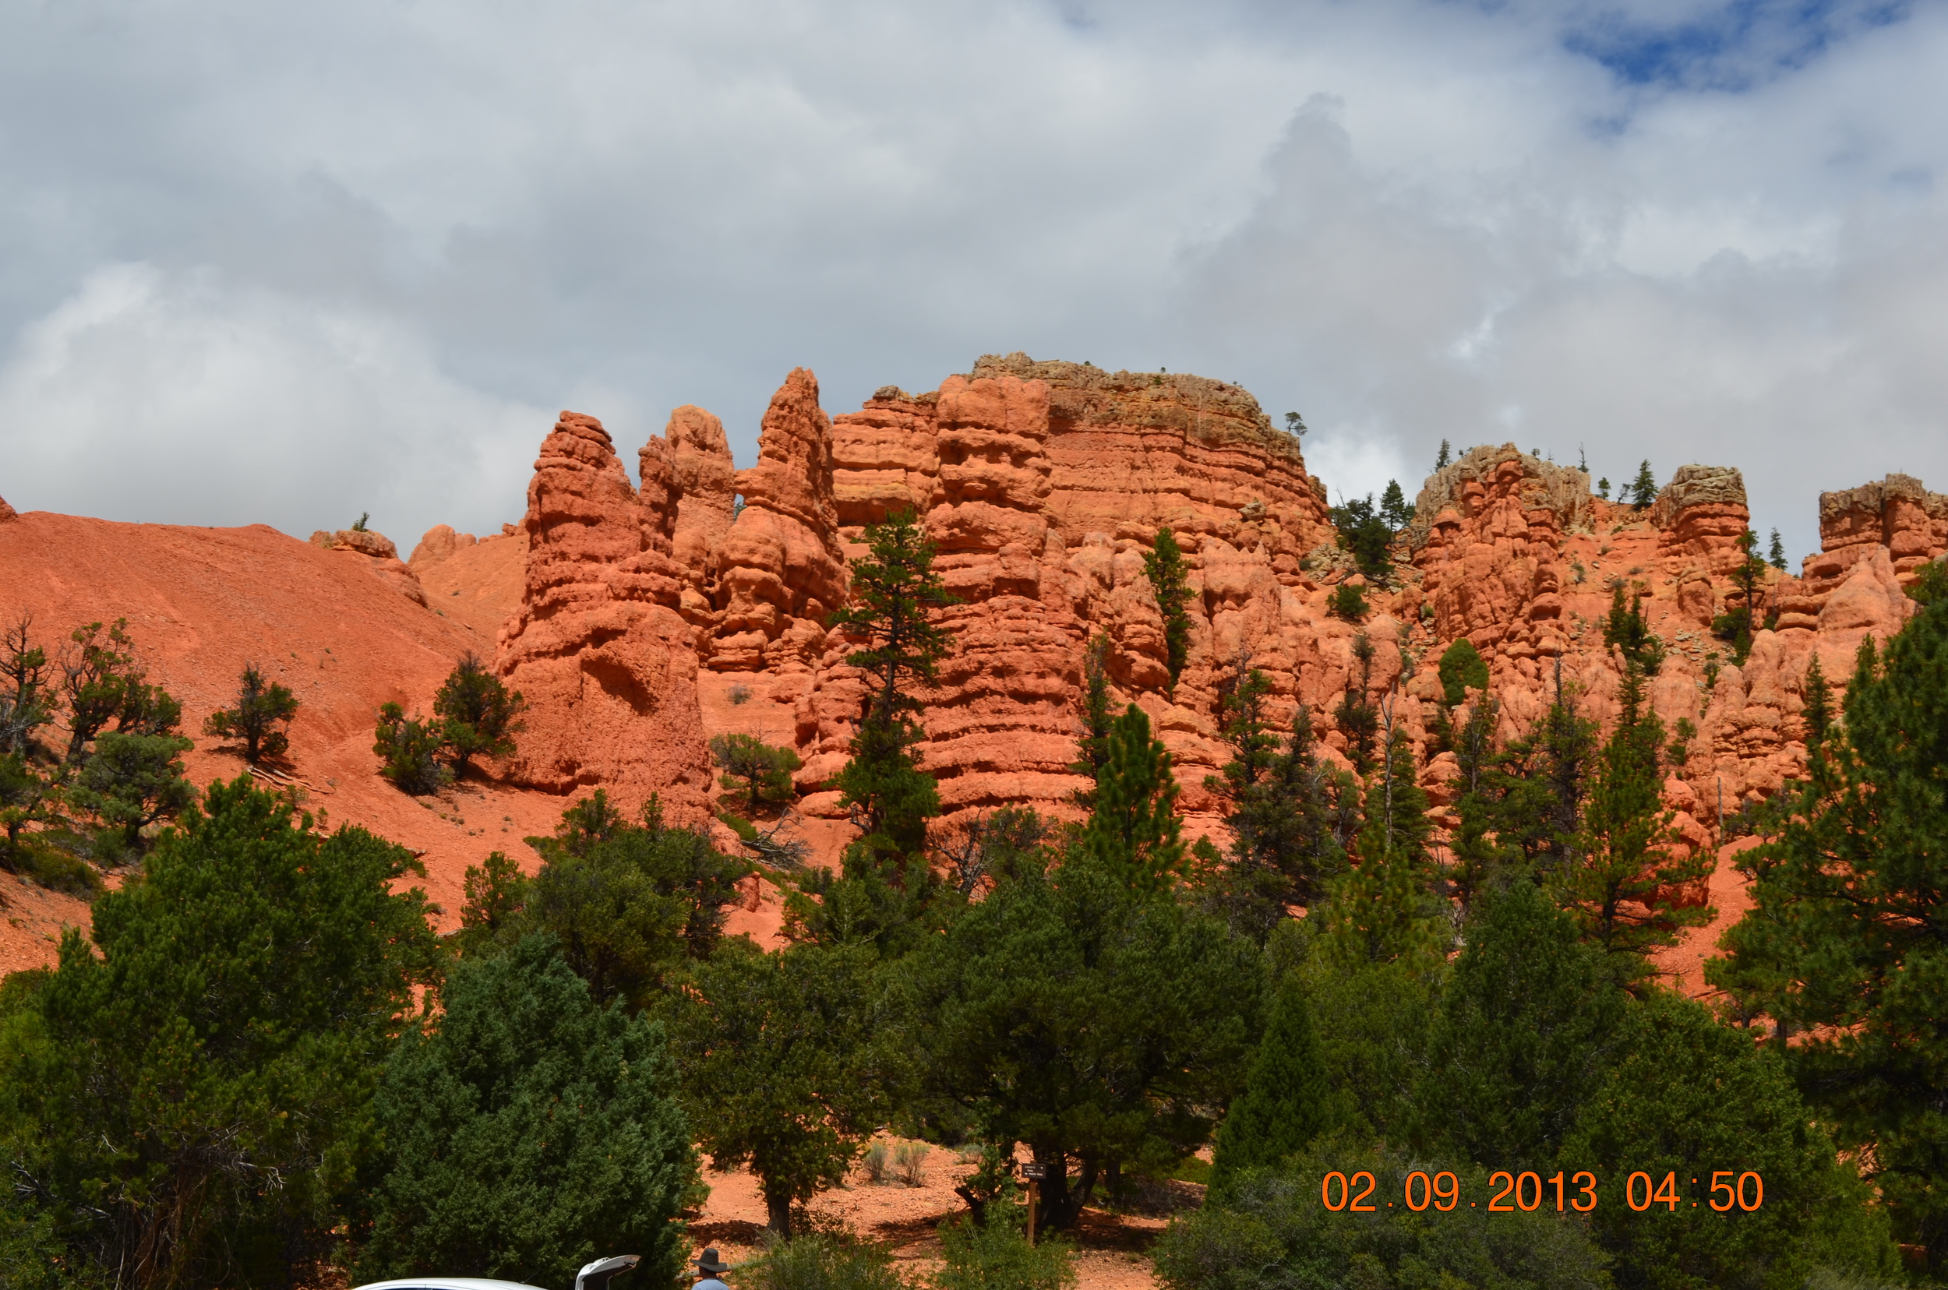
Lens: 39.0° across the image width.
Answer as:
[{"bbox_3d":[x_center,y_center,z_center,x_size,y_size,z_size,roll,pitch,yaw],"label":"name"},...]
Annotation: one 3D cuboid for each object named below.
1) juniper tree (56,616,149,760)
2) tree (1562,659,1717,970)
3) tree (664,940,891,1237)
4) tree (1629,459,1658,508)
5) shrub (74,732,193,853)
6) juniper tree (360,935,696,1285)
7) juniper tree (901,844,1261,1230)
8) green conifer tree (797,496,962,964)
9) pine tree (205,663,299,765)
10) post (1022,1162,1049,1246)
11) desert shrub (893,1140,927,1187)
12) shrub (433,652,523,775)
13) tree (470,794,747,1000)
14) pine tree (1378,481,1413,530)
[{"bbox_3d":[-27.819,1.518,88.003,2.848,4.759,2.706,5,-13,-17],"label":"juniper tree"},{"bbox_3d":[22.919,6.149,95.015,4.940,11.228,4.693,-2,-13,13],"label":"tree"},{"bbox_3d":[-3.066,6.897,43.000,3.540,4.560,3.360,1,-13,-4],"label":"tree"},{"bbox_3d":[64.441,-15.520,265.000,2.780,5.010,2.780,-3,-13,14],"label":"tree"},{"bbox_3d":[-28.118,4.793,92.000,4.120,4.010,3.910,4,-13,-17],"label":"shrub"},{"bbox_3d":[-5.496,5.781,34.000,4.130,4.410,4.130,2,-13,-9],"label":"juniper tree"},{"bbox_3d":[1.741,6.365,45.000,5.890,6.240,5.600,0,-13,2],"label":"juniper tree"},{"bbox_3d":[-4.098,3.244,115.034,6.590,18.480,6.260,1,-12,-2],"label":"green conifer tree"},{"bbox_3d":[-27.768,2.598,106.000,3.690,3.940,3.510,3,-13,-15],"label":"pine tree"},{"bbox_3d":[0.951,8.785,43.000,0.380,1.373,0.120,0,-12,1],"label":"post"},{"bbox_3d":[-1.230,9.996,53.000,0.647,0.921,0.614,1,-12,-1],"label":"desert shrub"},{"bbox_3d":[-19.429,2.702,108.000,3.580,4.980,3.400,2,-13,-10],"label":"shrub"},{"bbox_3d":[-8.791,6.173,66.000,6.820,5.450,5.800,2,-13,-7],"label":"tree"},{"bbox_3d":[32.914,-10.811,215.001,2.624,4.299,2.492,-1,-12,9],"label":"pine tree"}]

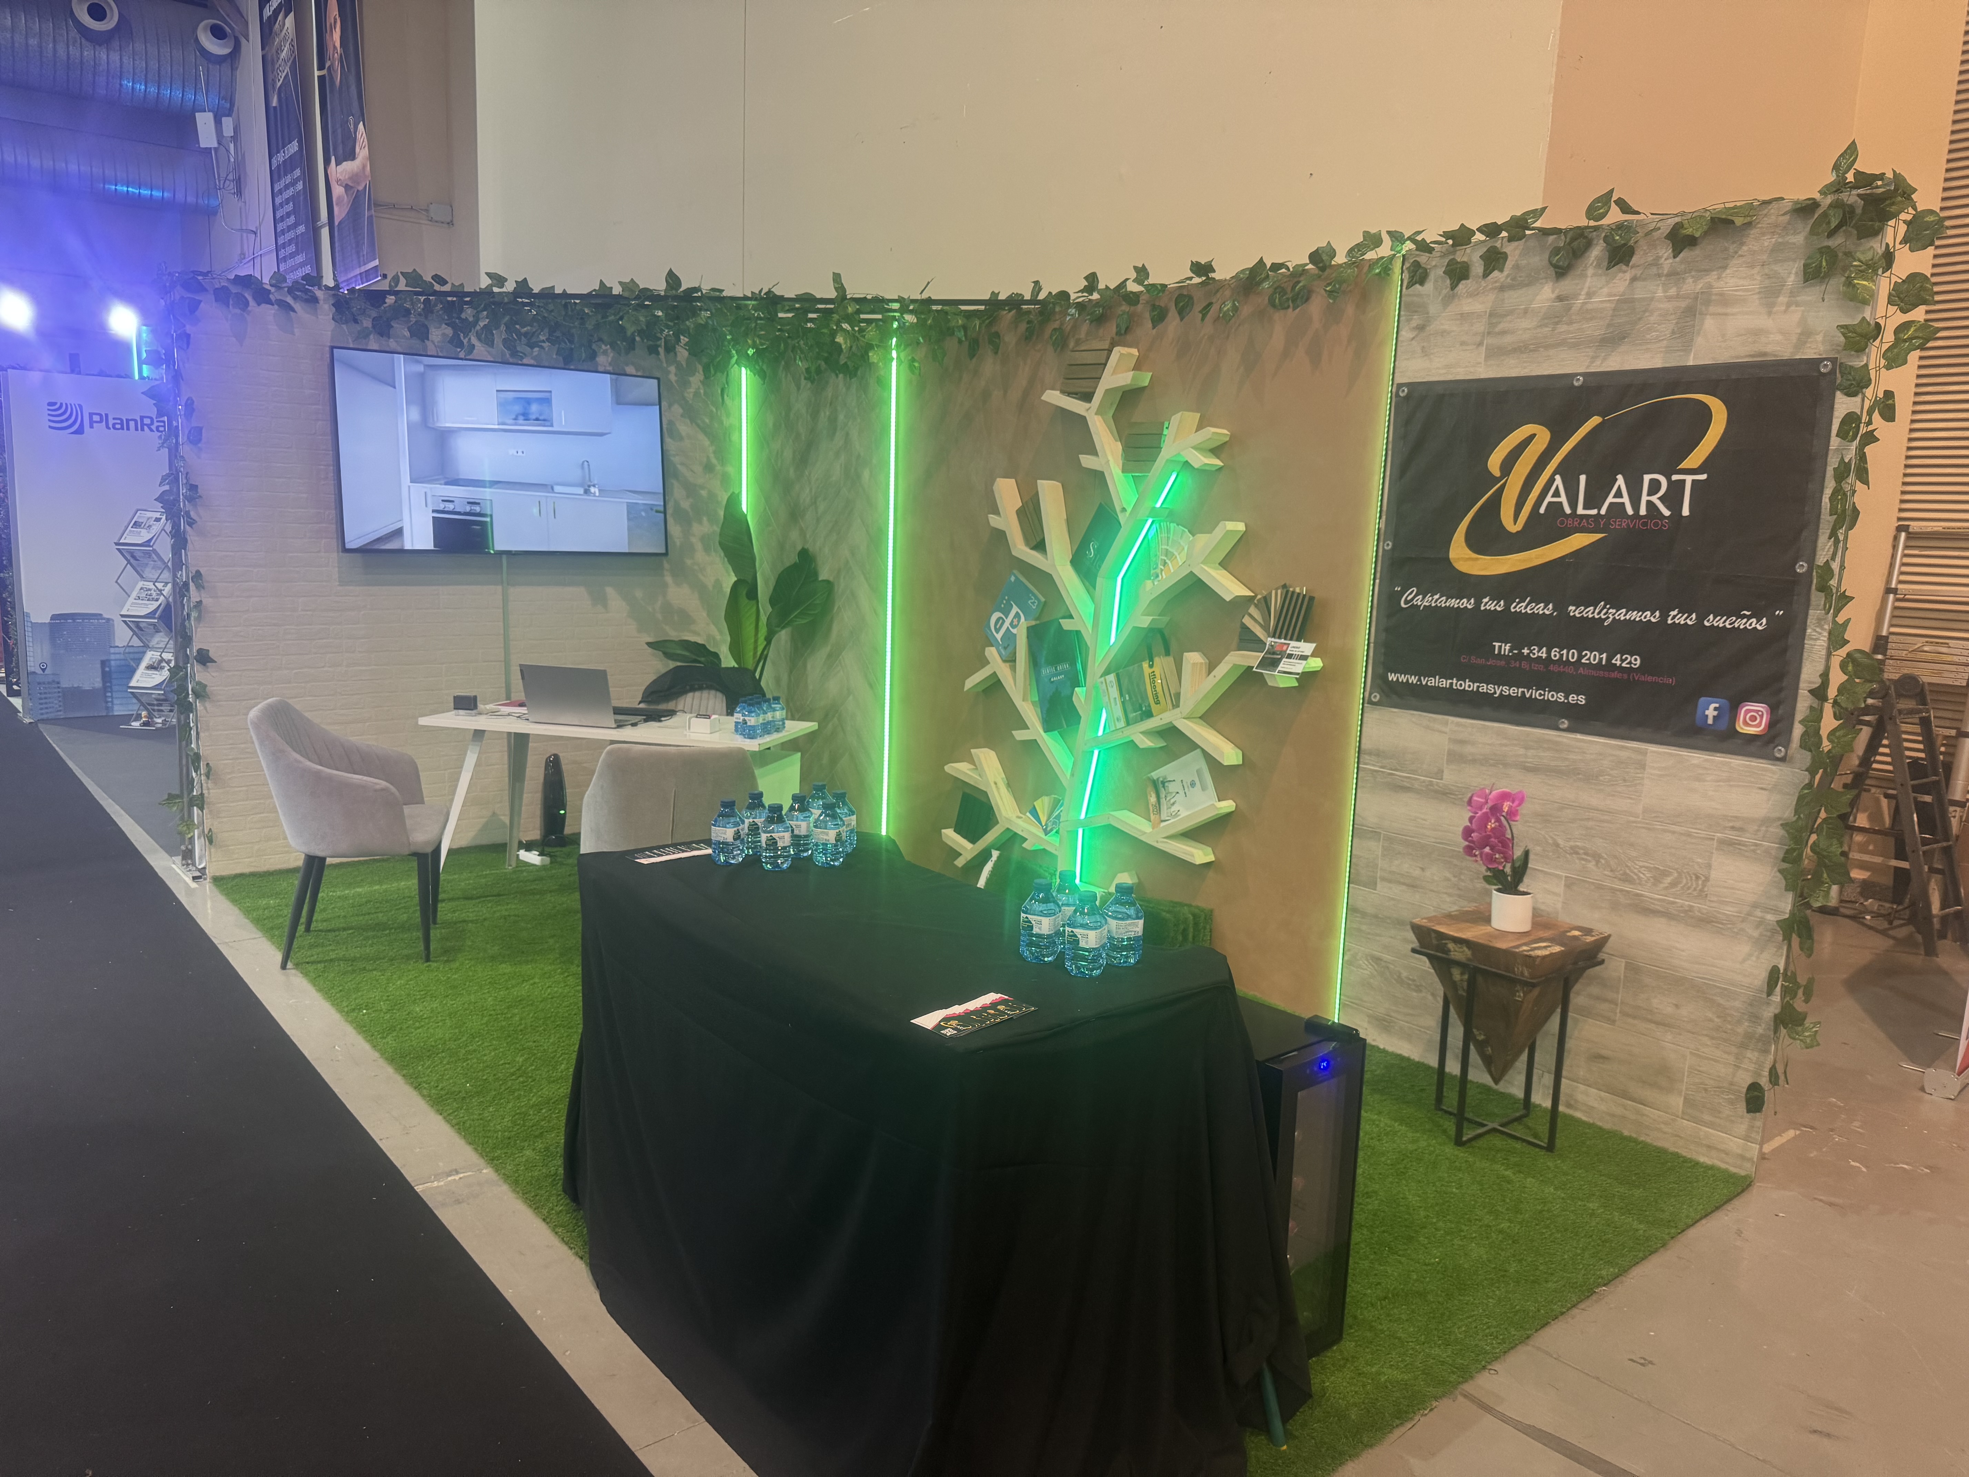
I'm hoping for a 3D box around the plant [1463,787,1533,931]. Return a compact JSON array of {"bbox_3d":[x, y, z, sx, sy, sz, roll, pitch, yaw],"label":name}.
[{"bbox_3d":[1.405,0.333,3.710,0.175,0.360,0.140,6,9,22],"label":"plant"}]

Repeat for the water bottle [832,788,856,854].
[{"bbox_3d":[-0.303,0.176,2.907,0.066,0.135,0.066,2,9,0],"label":"water bottle"}]

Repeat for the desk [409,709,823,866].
[{"bbox_3d":[-1.447,0.298,5.480,1.410,0.737,0.590,4,9,14],"label":"desk"}]

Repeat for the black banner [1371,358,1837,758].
[{"bbox_3d":[1.585,-0.497,3.705,0.015,0.953,1.182,-6,12,-40],"label":"black banner"}]

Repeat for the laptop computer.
[{"bbox_3d":[-1.575,-0.180,5.372,0.360,0.234,0.310,4,9,12],"label":"laptop computer"}]

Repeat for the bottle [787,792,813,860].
[{"bbox_3d":[-0.426,0.199,3.150,0.066,0.141,0.066,2,9,0],"label":"bottle"}]

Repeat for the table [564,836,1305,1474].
[{"bbox_3d":[-0.185,0.753,2.574,0.740,0.894,1.320,-5,11,-39],"label":"table"}]

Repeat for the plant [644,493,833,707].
[{"bbox_3d":[-1.190,-0.336,6.574,0.750,1.660,0.780,-6,12,-40],"label":"plant"}]

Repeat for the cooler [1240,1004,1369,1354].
[{"bbox_3d":[0.467,0.856,2.762,0.256,0.630,0.480,-6,12,-40],"label":"cooler"}]

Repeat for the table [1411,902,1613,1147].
[{"bbox_3d":[1.413,0.802,3.733,0.370,0.572,0.370,-6,12,-42],"label":"table"}]

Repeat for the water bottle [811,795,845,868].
[{"bbox_3d":[-0.352,0.213,3.080,0.066,0.141,0.066,2,9,0],"label":"water bottle"}]

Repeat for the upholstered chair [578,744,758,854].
[{"bbox_3d":[-1.019,0.415,4.587,0.580,0.885,0.600,1,9,-10],"label":"upholstered chair"}]

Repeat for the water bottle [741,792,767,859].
[{"bbox_3d":[-0.528,0.194,3.160,0.066,0.141,0.066,2,9,0],"label":"water bottle"}]

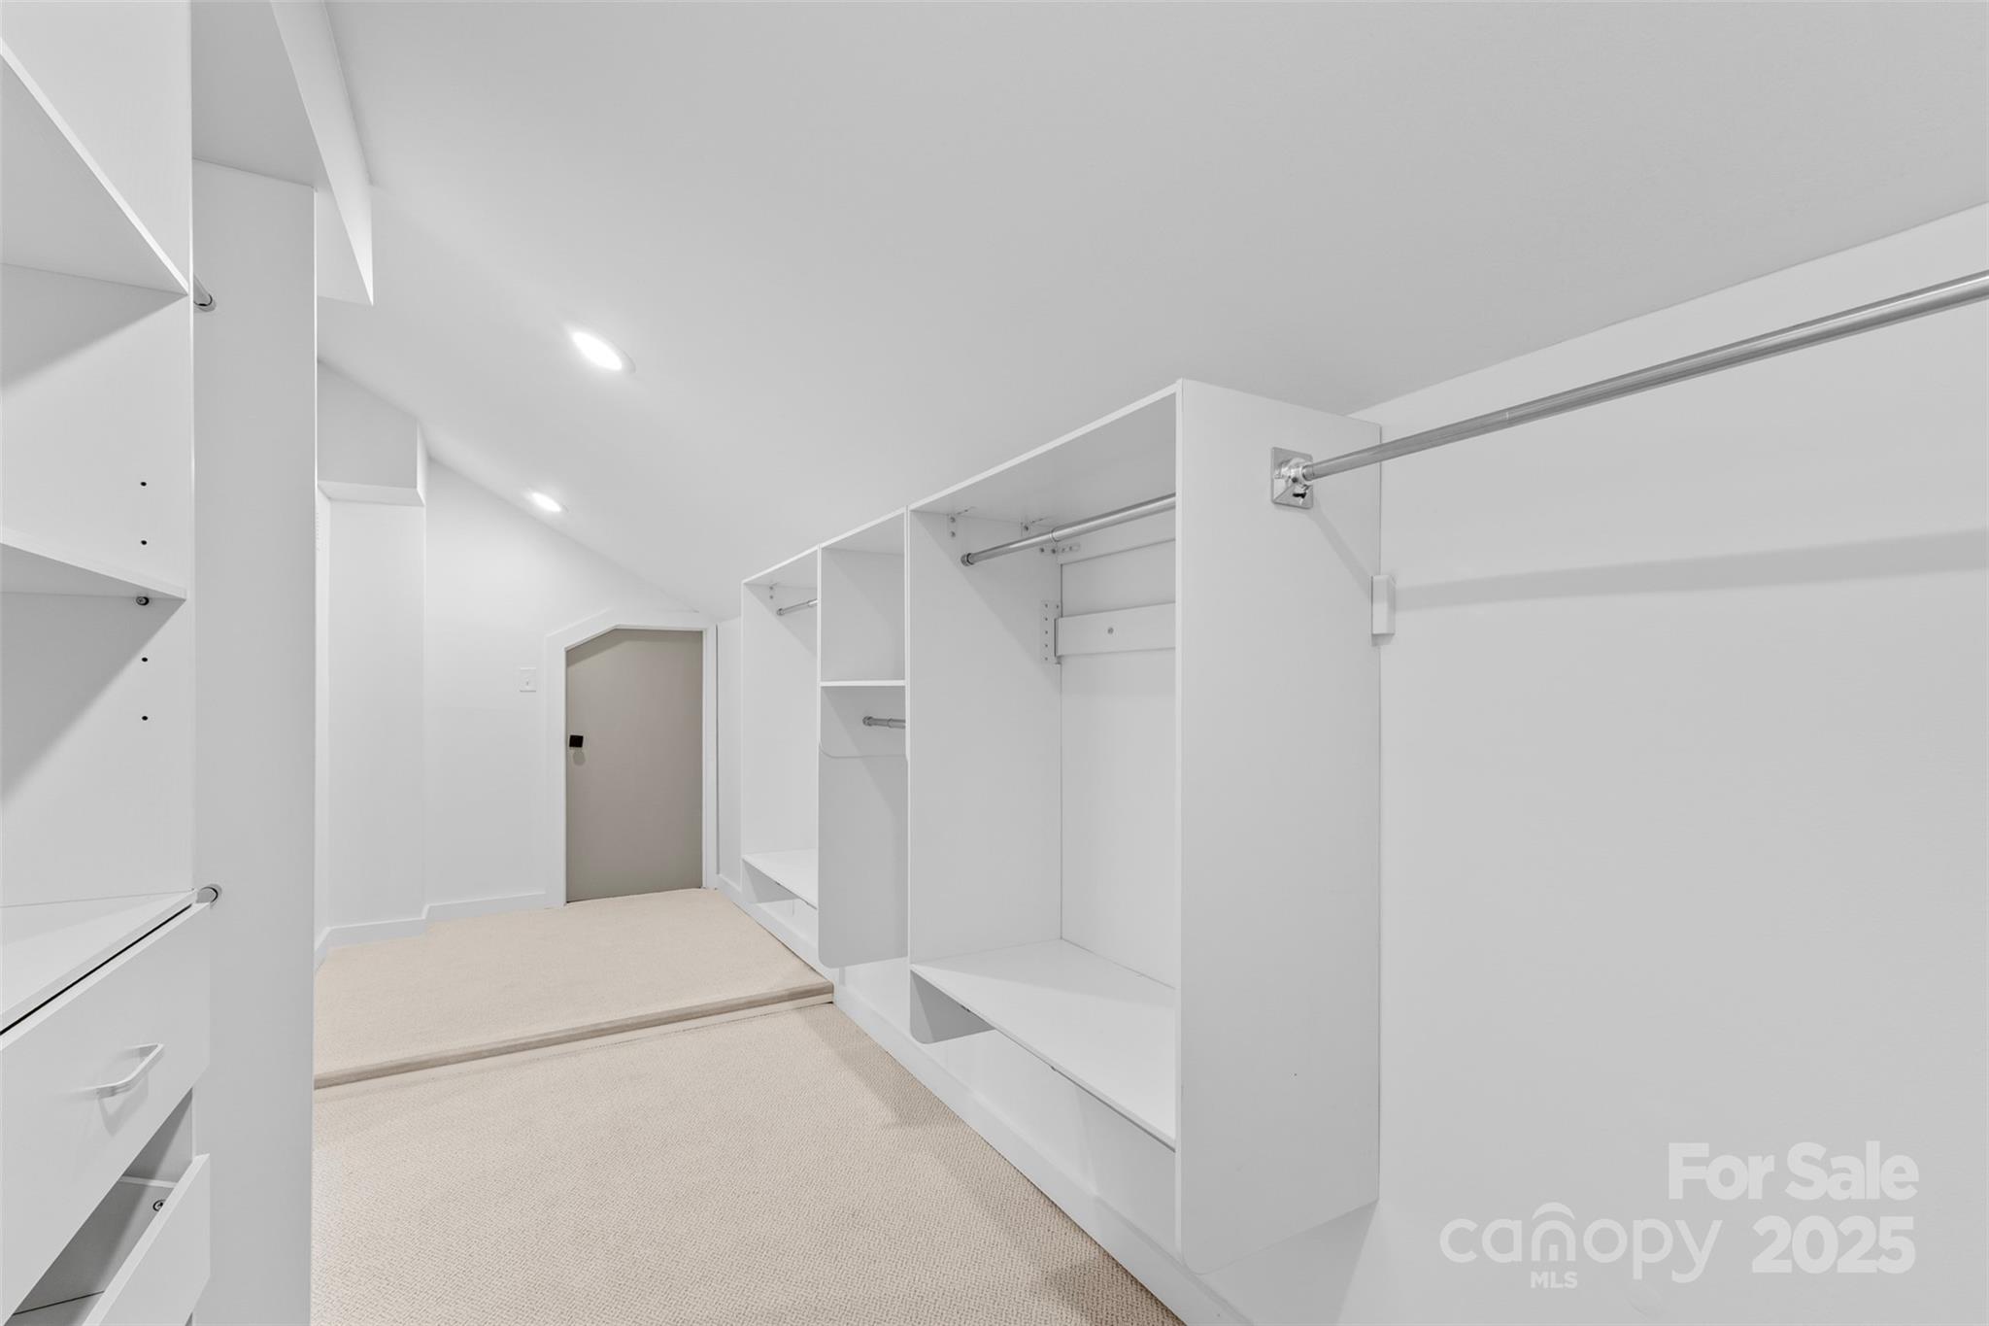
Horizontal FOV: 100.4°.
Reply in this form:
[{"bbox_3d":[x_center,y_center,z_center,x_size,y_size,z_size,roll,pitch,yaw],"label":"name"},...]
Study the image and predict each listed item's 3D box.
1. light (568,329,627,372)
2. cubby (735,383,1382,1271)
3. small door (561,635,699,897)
[{"bbox_3d":[-0.992,-0.787,2.088,0.170,0.030,0.170,31,-17,-26],"label":"light"},{"bbox_3d":[-0.159,0.238,2.011,0.375,1.097,2.137,1,-3,-31],"label":"cubby"},{"bbox_3d":[-1.929,0.526,4.458,0.680,1.420,0.045,1,-3,-31],"label":"small door"}]

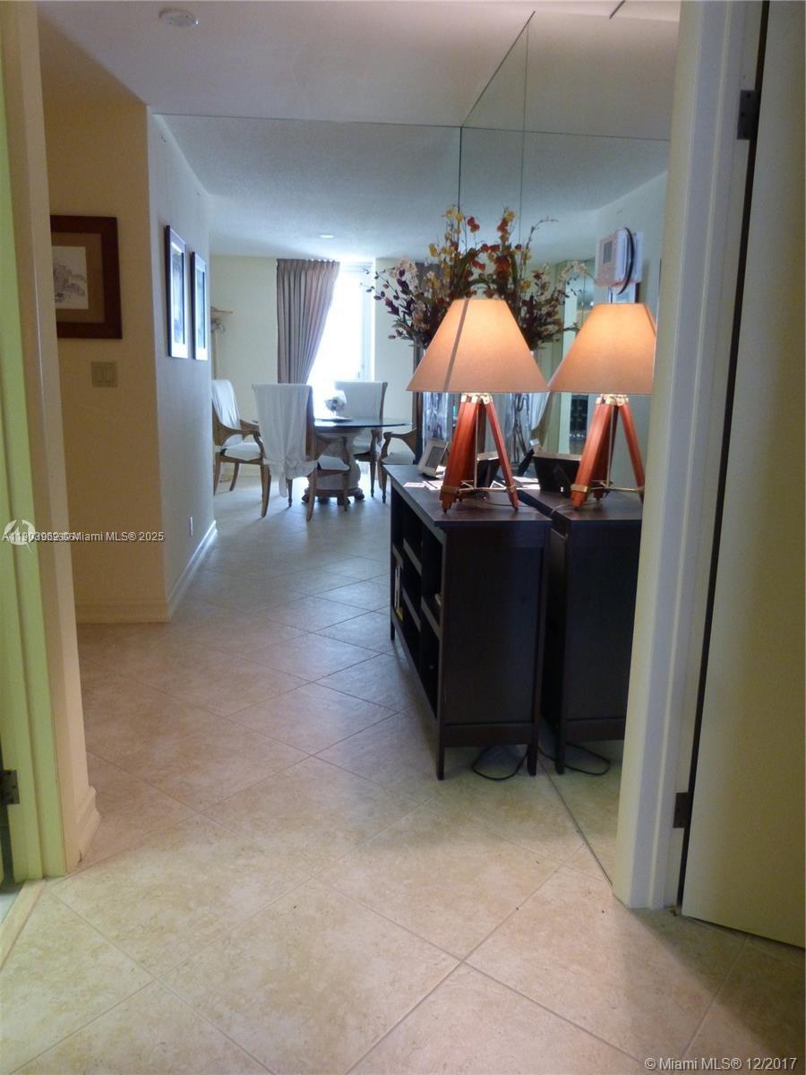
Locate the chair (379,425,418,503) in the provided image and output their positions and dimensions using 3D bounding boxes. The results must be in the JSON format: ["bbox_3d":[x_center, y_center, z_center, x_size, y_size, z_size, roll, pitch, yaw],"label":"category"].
[{"bbox_3d":[0.166,-0.955,7.911,0.680,1.150,0.630,3,12,10],"label":"chair"}]

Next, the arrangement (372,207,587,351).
[{"bbox_3d":[0.295,-1.088,3.296,0.790,0.570,0.460,0,12,-7],"label":"arrangement"}]

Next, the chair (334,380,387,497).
[{"bbox_3d":[-0.532,-1.070,8.380,0.620,1.160,0.680,4,12,16],"label":"chair"}]

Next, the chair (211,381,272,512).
[{"bbox_3d":[-1.618,-0.959,7.648,0.644,1.148,0.595,3,12,7],"label":"chair"}]

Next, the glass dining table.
[{"bbox_3d":[-0.696,-0.760,7.821,1.550,0.775,1.550,0,12,-7],"label":"glass dining table"}]

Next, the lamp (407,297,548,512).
[{"bbox_3d":[0.235,-0.407,2.425,0.437,0.637,0.437,-1,11,-7],"label":"lamp"}]

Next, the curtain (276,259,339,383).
[{"bbox_3d":[-1.044,-1.784,8.621,0.690,2.424,0.130,0,12,-7],"label":"curtain"}]

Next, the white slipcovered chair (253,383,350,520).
[{"bbox_3d":[-0.909,-0.781,6.985,0.620,1.150,0.680,6,13,21],"label":"white slipcovered chair"}]

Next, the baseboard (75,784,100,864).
[{"bbox_3d":[-0.840,0.746,2.041,0.027,0.122,0.225,0,12,-7],"label":"baseboard"}]

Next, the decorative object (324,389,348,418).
[{"bbox_3d":[-0.663,-1.316,7.686,0.225,0.273,0.219,0,12,-7],"label":"decorative object"}]

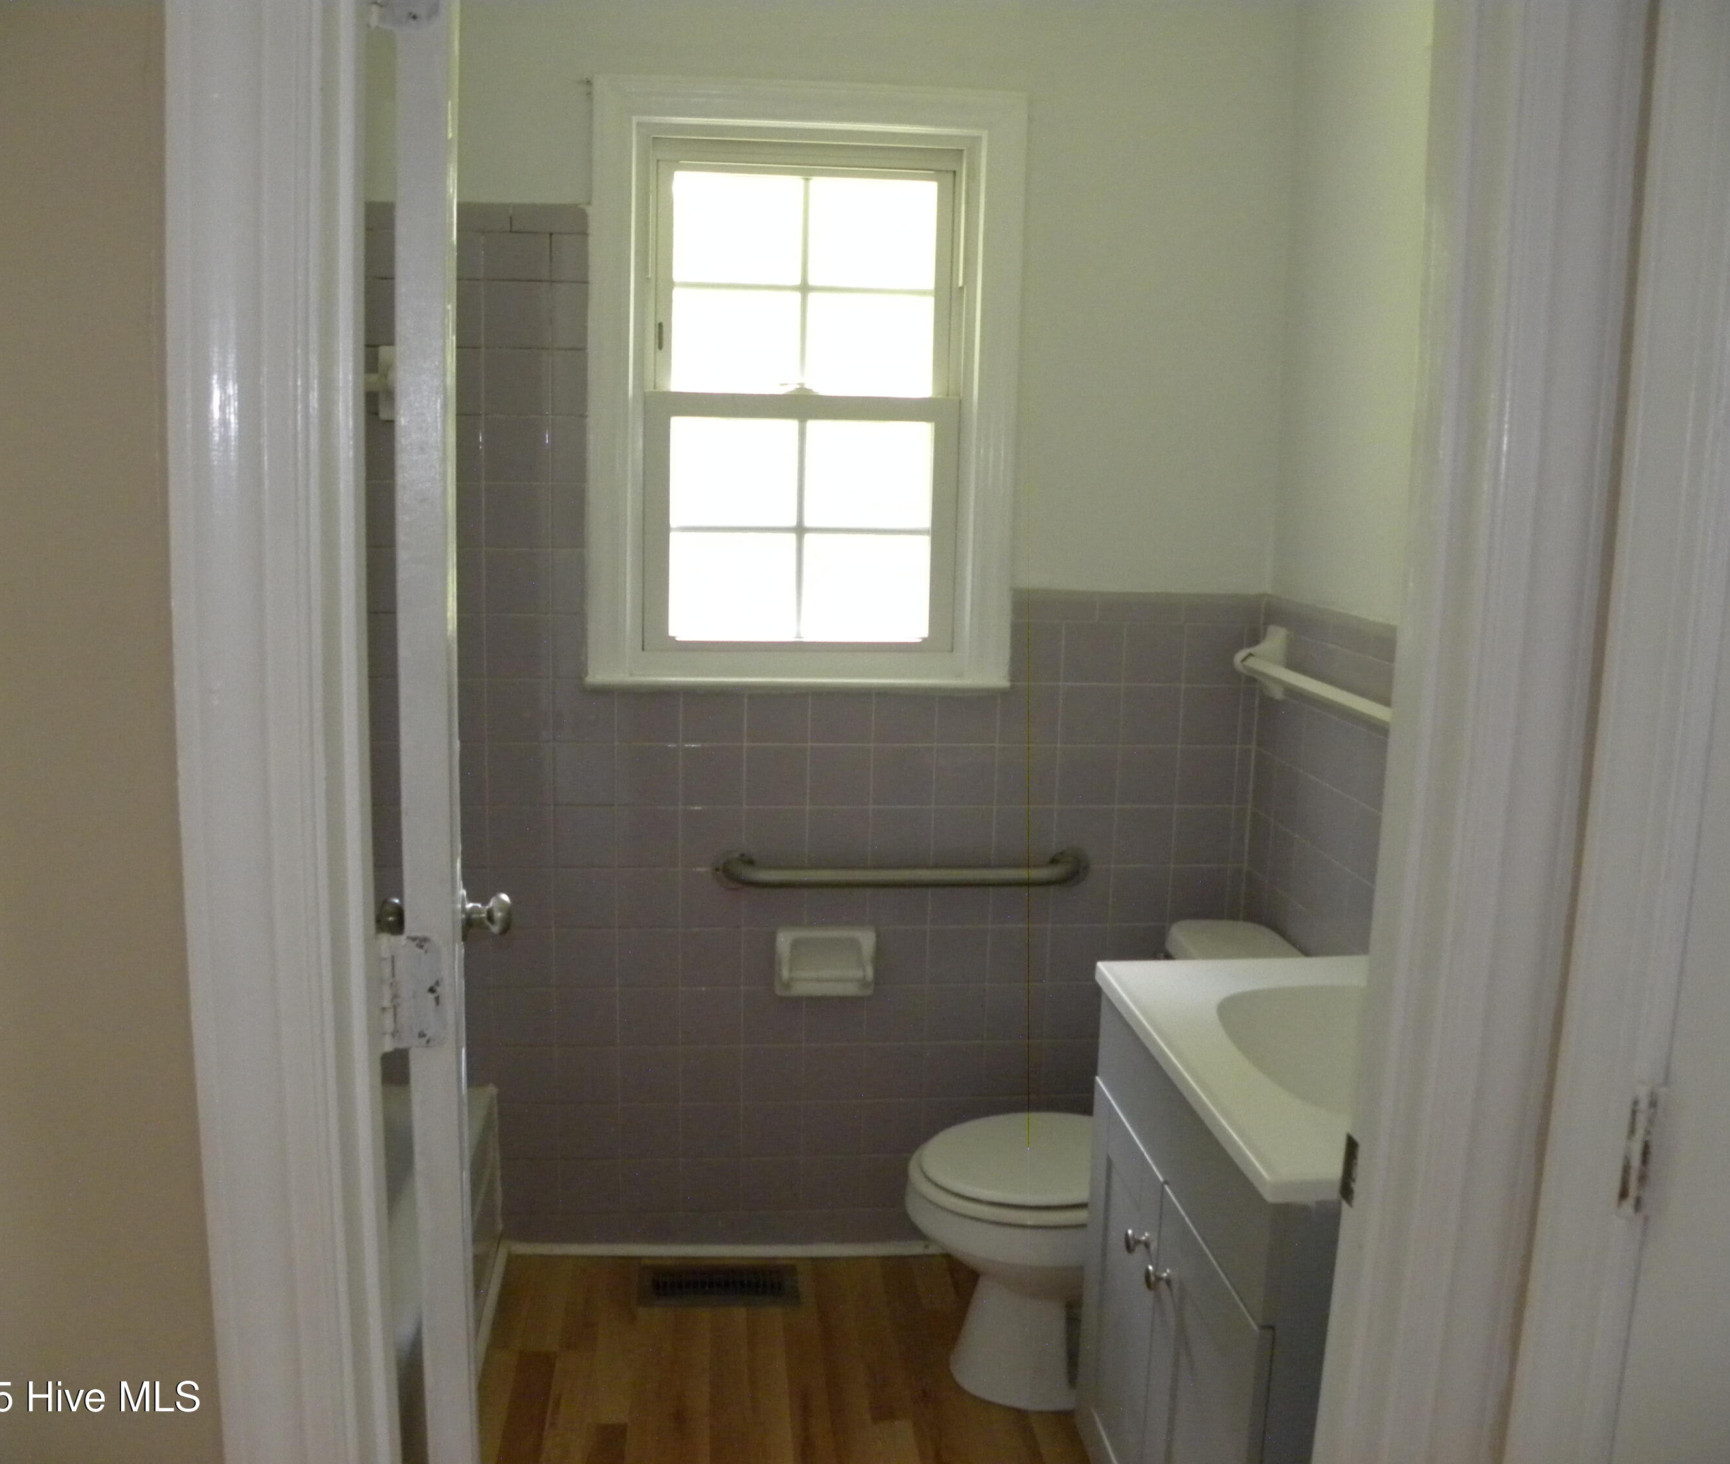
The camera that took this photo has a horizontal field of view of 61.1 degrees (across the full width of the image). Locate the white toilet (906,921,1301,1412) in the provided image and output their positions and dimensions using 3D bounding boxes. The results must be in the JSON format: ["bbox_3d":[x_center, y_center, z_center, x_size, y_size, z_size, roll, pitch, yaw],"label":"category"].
[{"bbox_3d":[0.382,0.691,2.312,0.648,0.685,0.450,0,10,-5],"label":"white toilet"}]

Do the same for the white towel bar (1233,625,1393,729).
[{"bbox_3d":[0.696,-0.060,2.181,0.080,0.116,0.685,0,10,-5],"label":"white towel bar"}]

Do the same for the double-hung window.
[{"bbox_3d":[-0.099,-0.556,2.452,0.711,0.966,0.110,0,10,-5],"label":"double-hung window"}]

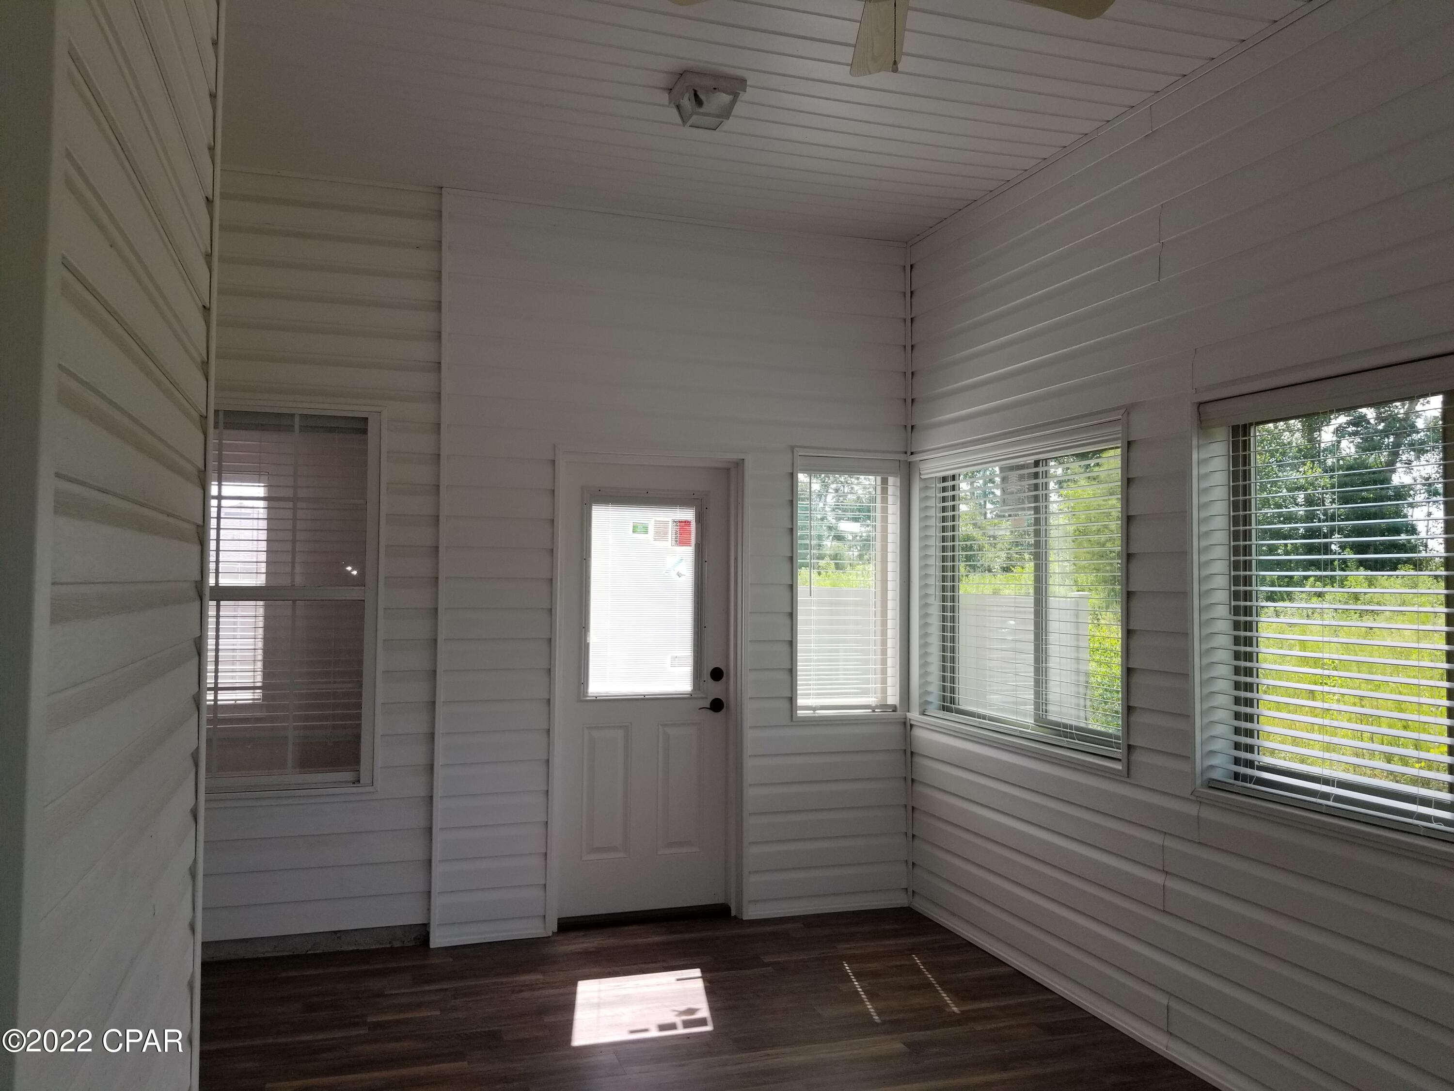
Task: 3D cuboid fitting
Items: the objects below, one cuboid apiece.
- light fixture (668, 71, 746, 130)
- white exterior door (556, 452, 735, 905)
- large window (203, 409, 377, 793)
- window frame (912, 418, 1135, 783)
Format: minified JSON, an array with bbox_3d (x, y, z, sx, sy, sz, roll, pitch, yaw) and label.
[{"bbox_3d":[-0.069,-1.441,3.590,0.204,0.125,0.198,1,-2,-19],"label":"light fixture"},{"bbox_3d":[-0.370,0.617,4.846,0.785,1.979,0.050,1,-2,-19],"label":"white exterior door"},{"bbox_3d":[-1.870,0.208,4.334,0.918,1.521,0.080,1,-2,-19],"label":"large window"},{"bbox_3d":[1.143,0.180,4.452,0.100,1.254,1.529,1,-2,-19],"label":"window frame"}]

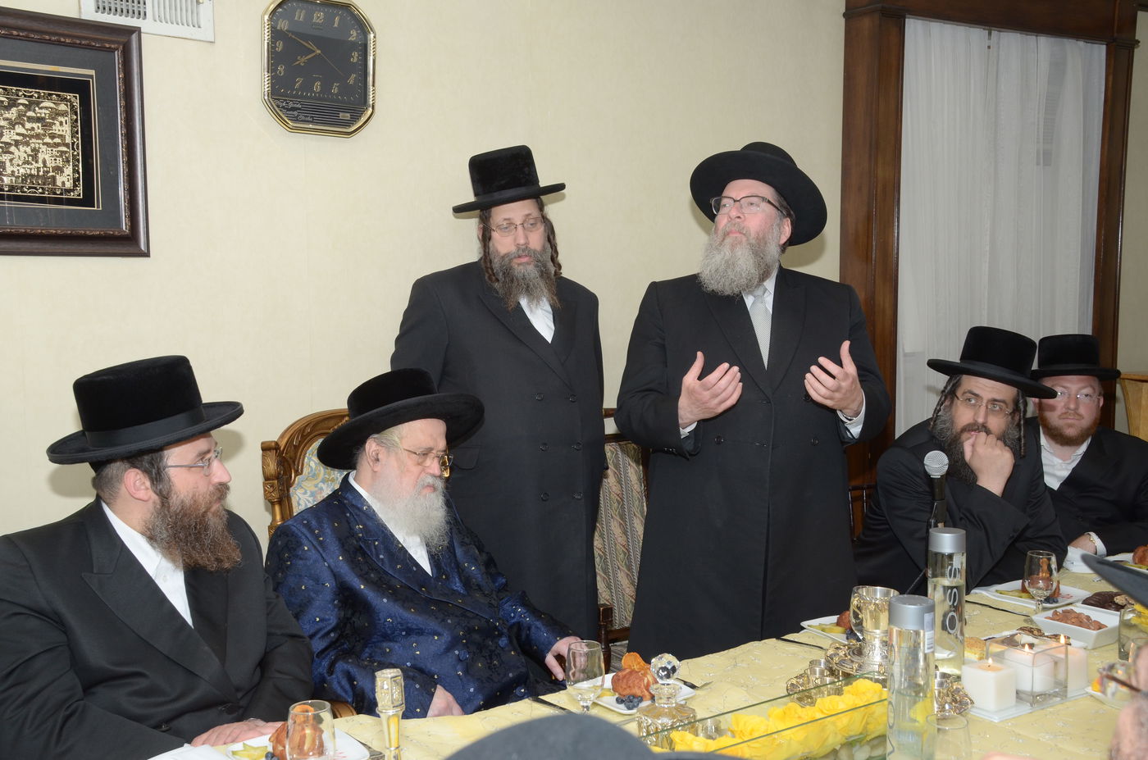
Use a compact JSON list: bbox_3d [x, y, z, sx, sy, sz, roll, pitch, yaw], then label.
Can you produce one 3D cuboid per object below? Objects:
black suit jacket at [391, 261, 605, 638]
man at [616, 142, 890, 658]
[{"bbox_3d":[-0.180,0.226,3.043,0.540,1.060,0.380,-5,8,-38],"label":"black suit jacket"},{"bbox_3d":[0.389,0.369,2.858,0.640,1.780,0.480,-1,6,-6],"label":"man"}]

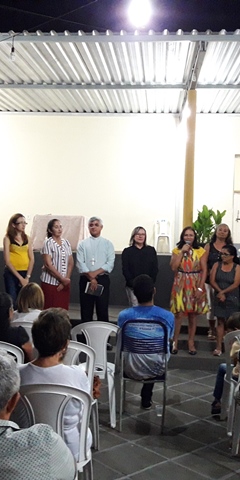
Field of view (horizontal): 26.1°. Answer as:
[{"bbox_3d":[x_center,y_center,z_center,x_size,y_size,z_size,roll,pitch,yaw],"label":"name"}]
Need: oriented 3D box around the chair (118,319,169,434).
[{"bbox_3d":[0.216,1.157,4.533,0.410,0.920,0.480,1,0,6],"label":"chair"}]

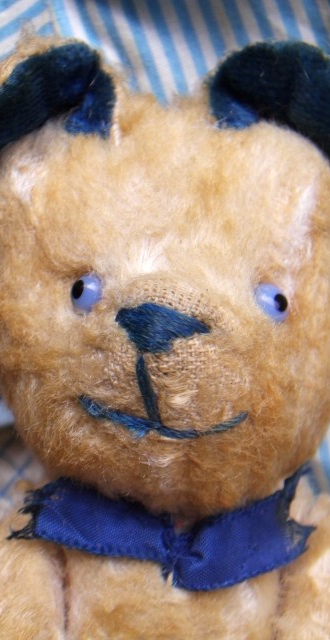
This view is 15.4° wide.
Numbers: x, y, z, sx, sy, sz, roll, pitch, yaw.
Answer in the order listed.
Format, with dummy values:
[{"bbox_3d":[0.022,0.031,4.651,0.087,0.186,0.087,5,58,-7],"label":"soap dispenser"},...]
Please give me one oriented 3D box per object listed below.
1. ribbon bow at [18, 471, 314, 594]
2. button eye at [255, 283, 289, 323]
[{"bbox_3d":[-0.001,0.063,0.363,0.091,0.020,0.036,2,93,0],"label":"ribbon bow"},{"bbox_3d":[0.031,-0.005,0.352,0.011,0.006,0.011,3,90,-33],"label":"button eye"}]

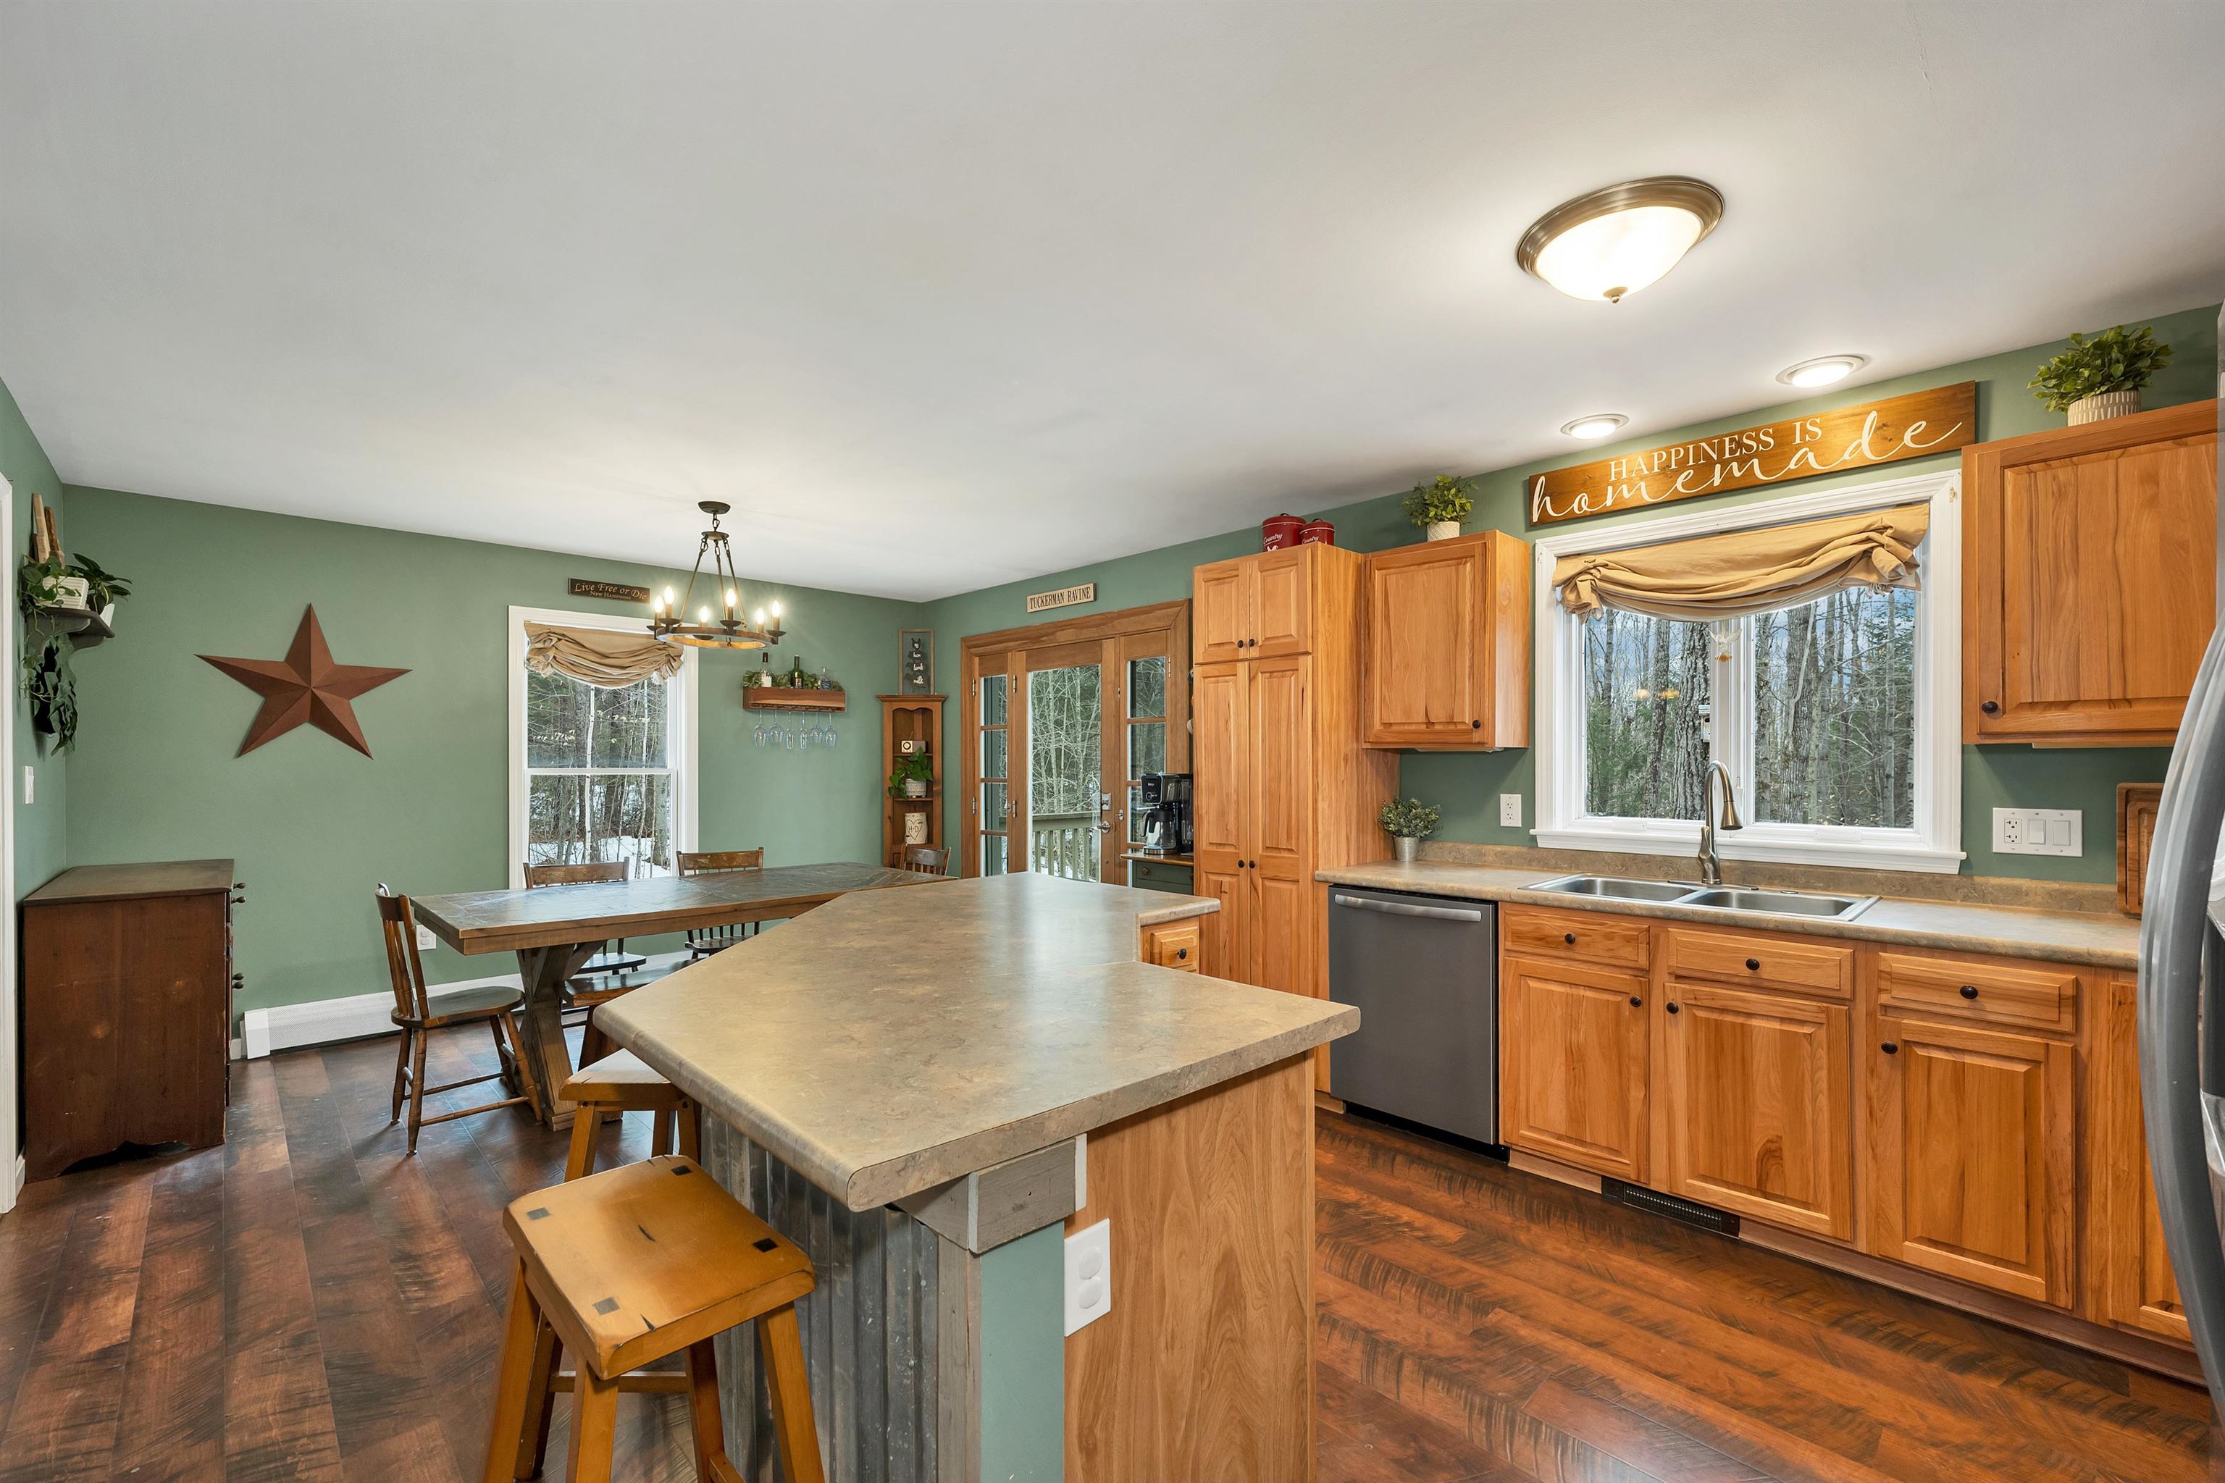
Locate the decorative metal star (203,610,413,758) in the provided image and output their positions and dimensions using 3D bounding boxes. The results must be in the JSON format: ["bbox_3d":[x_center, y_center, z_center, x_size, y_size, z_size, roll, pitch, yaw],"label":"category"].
[{"bbox_3d":[-3.684,-0.273,3.981,0.085,0.710,0.735,-1,-1,45],"label":"decorative metal star"}]

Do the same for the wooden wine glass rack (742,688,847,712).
[{"bbox_3d":[-2.057,-0.265,5.621,0.125,0.138,0.630,-1,-1,44],"label":"wooden wine glass rack"}]

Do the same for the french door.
[{"bbox_3d":[-0.294,0.369,5.145,1.970,2.150,0.120,-1,-1,44],"label":"french door"}]

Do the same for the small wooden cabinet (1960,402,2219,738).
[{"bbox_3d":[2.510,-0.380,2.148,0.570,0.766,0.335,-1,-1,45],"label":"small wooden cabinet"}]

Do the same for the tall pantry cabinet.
[{"bbox_3d":[0.764,0.339,3.646,0.590,2.137,0.640,-1,-1,44],"label":"tall pantry cabinet"}]

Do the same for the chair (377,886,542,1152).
[{"bbox_3d":[-2.369,0.955,3.138,0.415,0.870,0.445,-1,-1,45],"label":"chair"}]

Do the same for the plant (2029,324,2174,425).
[{"bbox_3d":[2.481,-0.883,2.166,0.245,0.240,0.240,-1,-1,45],"label":"plant"}]

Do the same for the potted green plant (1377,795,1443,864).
[{"bbox_3d":[1.184,0.355,3.466,0.240,0.255,0.240,-1,-1,45],"label":"potted green plant"}]

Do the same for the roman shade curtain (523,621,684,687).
[{"bbox_3d":[-2.845,-0.468,4.890,0.080,0.335,0.800,-1,-1,45],"label":"roman shade curtain"}]

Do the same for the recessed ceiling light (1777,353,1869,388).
[{"bbox_3d":[2.060,-1.065,2.513,0.213,0.030,0.213,-1,-1,44],"label":"recessed ceiling light"}]

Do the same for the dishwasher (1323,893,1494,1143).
[{"bbox_3d":[1.216,0.965,3.176,0.600,0.860,0.620,-1,-1,44],"label":"dishwasher"}]

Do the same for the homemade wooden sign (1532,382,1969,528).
[{"bbox_3d":[2.035,-0.927,2.892,1.210,0.188,0.020,-1,-1,44],"label":"homemade wooden sign"}]

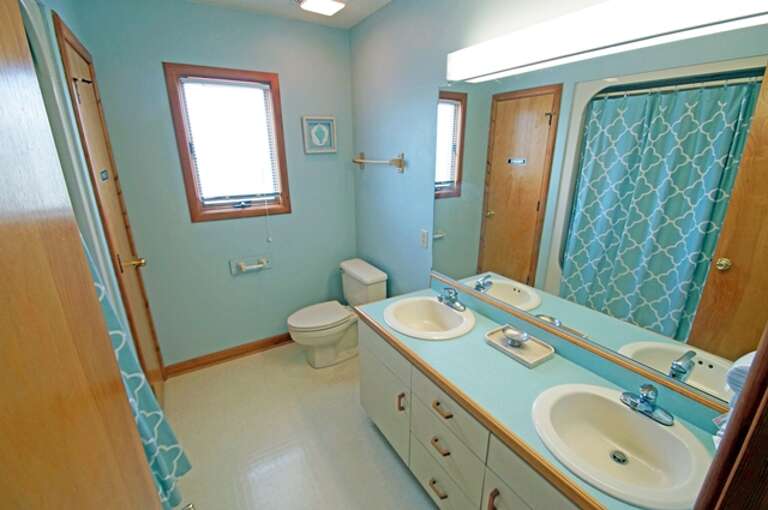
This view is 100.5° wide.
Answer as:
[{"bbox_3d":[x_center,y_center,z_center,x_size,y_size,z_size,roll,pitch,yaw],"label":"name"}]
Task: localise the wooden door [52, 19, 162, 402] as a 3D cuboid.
[{"bbox_3d":[-1.461,-0.035,1.771,0.060,2.100,0.570,-10,18,-29],"label":"wooden door"}]

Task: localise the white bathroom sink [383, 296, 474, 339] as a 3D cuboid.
[{"bbox_3d":[0.225,0.381,1.636,0.450,0.170,0.475,-10,18,-29],"label":"white bathroom sink"}]

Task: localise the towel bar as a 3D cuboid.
[{"bbox_3d":[-0.062,-0.655,2.269,0.098,0.125,0.620,-10,18,-29],"label":"towel bar"}]

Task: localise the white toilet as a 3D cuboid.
[{"bbox_3d":[-0.393,0.475,2.518,0.730,0.672,0.510,-10,18,-29],"label":"white toilet"}]

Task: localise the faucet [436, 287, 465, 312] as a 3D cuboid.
[{"bbox_3d":[0.344,0.228,1.720,0.120,0.090,0.165,-10,18,-29],"label":"faucet"}]

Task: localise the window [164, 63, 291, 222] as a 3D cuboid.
[{"bbox_3d":[-1.027,-0.744,2.205,0.685,0.985,0.070,-10,18,-29],"label":"window"}]

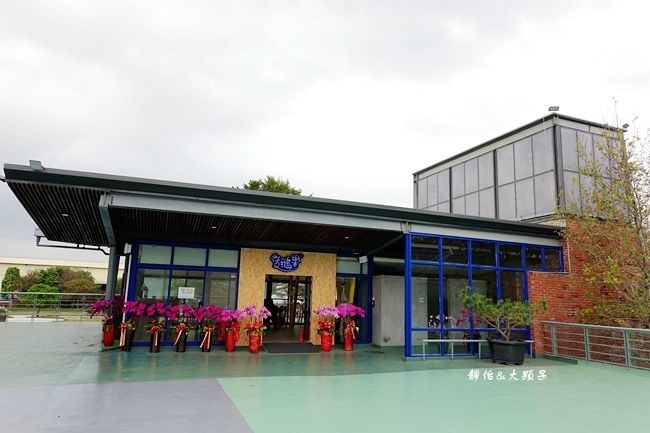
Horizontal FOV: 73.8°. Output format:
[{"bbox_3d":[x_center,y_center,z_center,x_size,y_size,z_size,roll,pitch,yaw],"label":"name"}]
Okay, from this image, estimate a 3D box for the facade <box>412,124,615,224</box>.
[{"bbox_3d":[7.343,-0.787,17.878,3.333,3.038,7.952,6,-11,-21],"label":"facade"}]

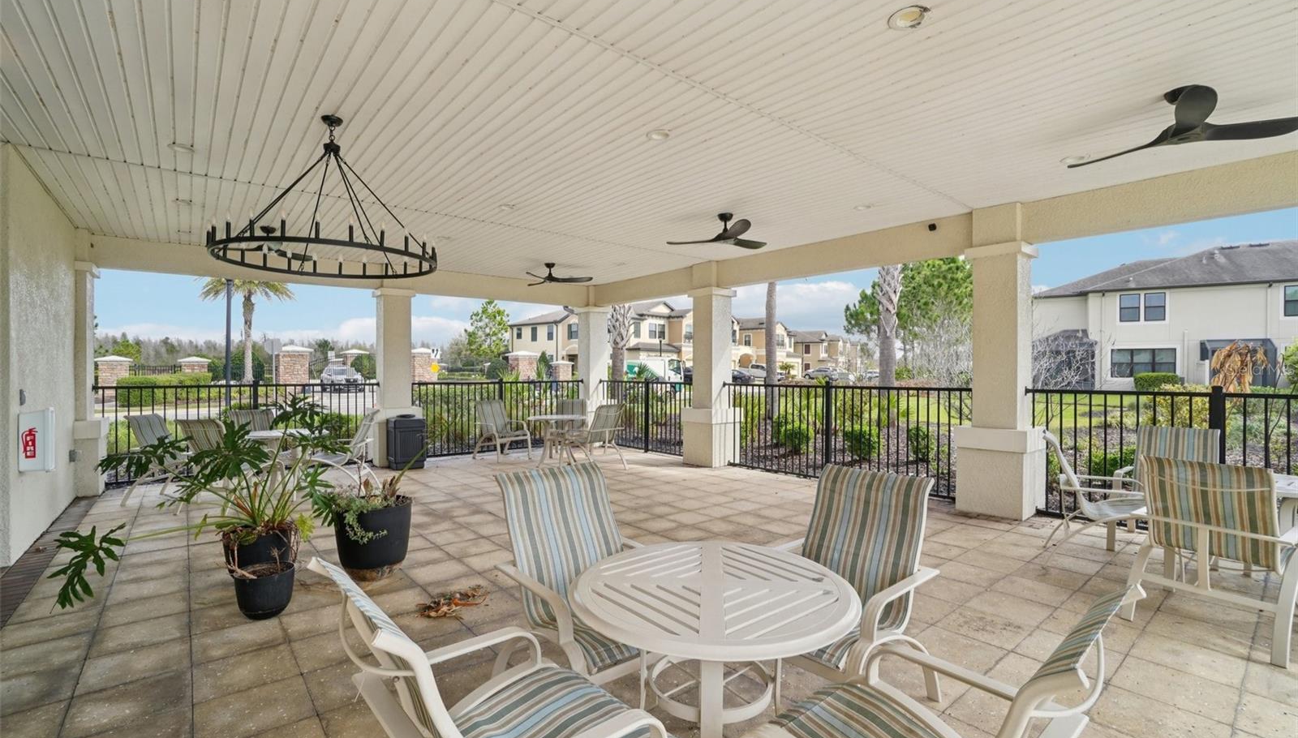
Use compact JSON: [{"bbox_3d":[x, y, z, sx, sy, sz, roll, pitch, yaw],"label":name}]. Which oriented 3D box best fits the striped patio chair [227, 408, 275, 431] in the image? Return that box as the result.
[{"bbox_3d":[-4.839,0.995,6.680,0.720,0.980,0.620,0,0,44],"label":"striped patio chair"}]

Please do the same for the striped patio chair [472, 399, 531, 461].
[{"bbox_3d":[-2.429,1.003,8.960,0.720,0.980,0.630,0,0,43],"label":"striped patio chair"}]

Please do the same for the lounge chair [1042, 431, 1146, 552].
[{"bbox_3d":[3.481,1.020,4.160,0.740,0.980,0.620,0,0,35],"label":"lounge chair"}]

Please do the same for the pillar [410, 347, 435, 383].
[{"bbox_3d":[-10.430,0.180,25.000,1.150,2.300,1.150,0,0,-43],"label":"pillar"}]

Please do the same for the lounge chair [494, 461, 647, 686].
[{"bbox_3d":[-0.240,0.995,2.380,0.650,0.980,0.820,0,0,-38],"label":"lounge chair"}]

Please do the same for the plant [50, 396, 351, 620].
[{"bbox_3d":[-2.782,0.825,3.482,1.380,1.220,1.120,0,0,-38],"label":"plant"}]

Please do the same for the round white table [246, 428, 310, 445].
[{"bbox_3d":[-4.259,1.122,6.500,0.960,0.730,0.960,0,0,-41],"label":"round white table"}]

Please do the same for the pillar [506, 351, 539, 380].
[{"bbox_3d":[-6.370,0.240,27.300,1.150,2.200,1.150,0,0,-43],"label":"pillar"}]

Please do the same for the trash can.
[{"bbox_3d":[-3.700,1.110,8.270,0.470,0.790,0.470,0,0,-41],"label":"trash can"}]

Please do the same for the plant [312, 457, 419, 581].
[{"bbox_3d":[-2.013,1.051,3.852,0.660,0.770,0.580,0,0,-28],"label":"plant"}]

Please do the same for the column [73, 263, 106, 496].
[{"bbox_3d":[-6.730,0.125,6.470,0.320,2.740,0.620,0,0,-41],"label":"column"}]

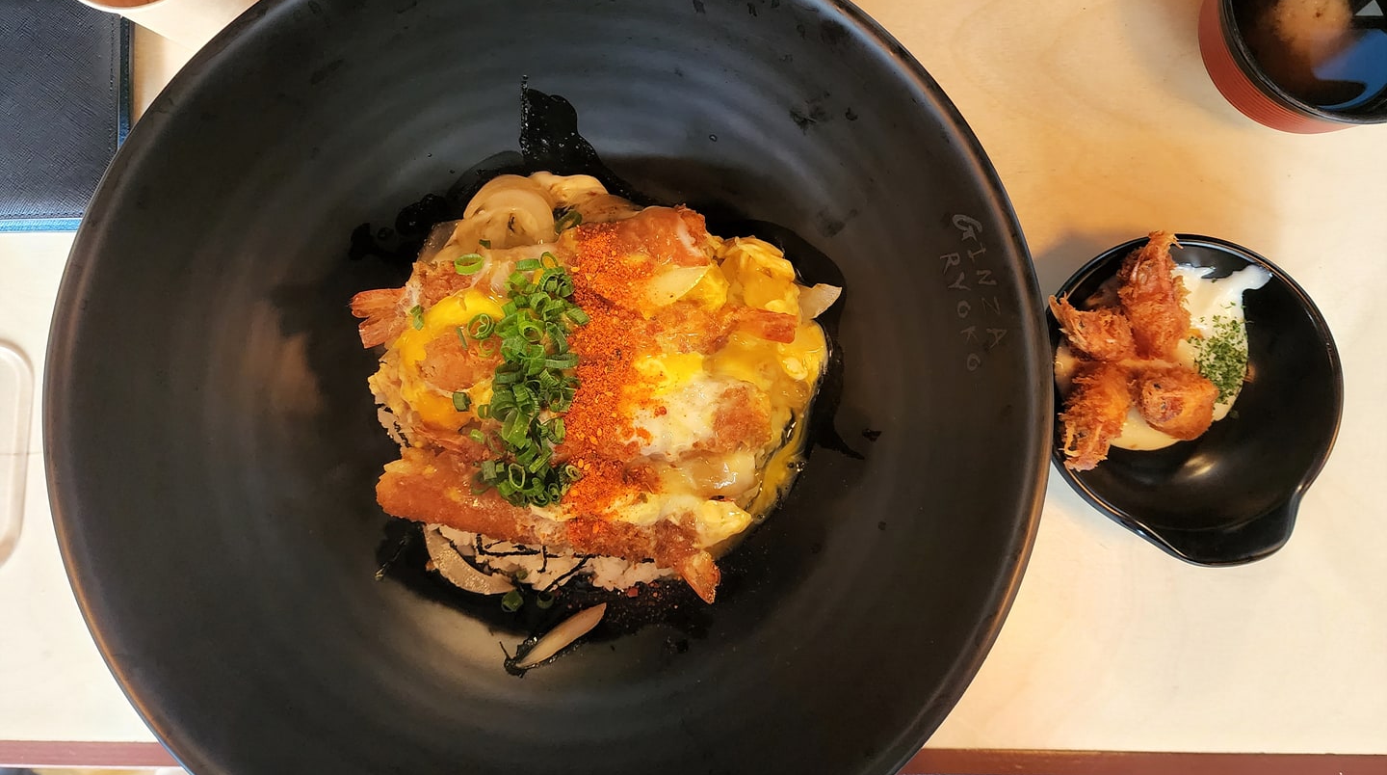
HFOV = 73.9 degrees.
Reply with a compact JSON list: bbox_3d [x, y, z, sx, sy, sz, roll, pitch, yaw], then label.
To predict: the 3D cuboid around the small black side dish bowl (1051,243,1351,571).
[{"bbox_3d":[0.199,0.007,0.392,0.121,0.048,0.134,-14,88,-1],"label":"small black side dish bowl"}]

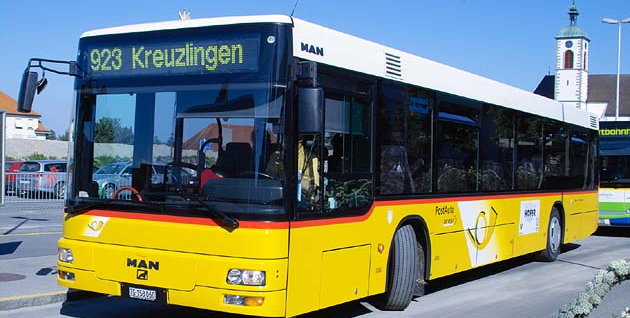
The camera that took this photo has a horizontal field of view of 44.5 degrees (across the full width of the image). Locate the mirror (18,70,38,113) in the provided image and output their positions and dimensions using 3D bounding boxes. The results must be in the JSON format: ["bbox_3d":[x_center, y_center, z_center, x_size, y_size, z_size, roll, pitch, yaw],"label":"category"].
[{"bbox_3d":[-2.727,-0.632,7.316,0.120,0.385,0.200,11,-6,-32],"label":"mirror"}]

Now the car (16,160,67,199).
[{"bbox_3d":[-9.660,0.800,30.840,1.760,1.460,4.380,1,-1,34],"label":"car"}]

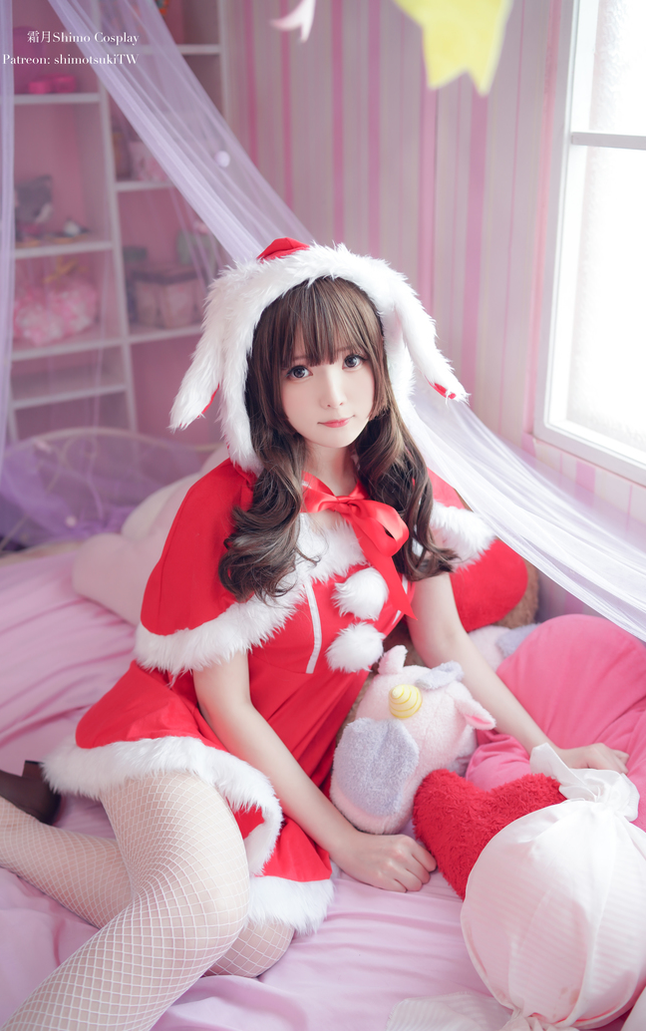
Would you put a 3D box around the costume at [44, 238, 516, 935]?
[{"bbox_3d":[-0.058,0.057,1.291,0.570,0.760,0.460,-8,25,-14],"label":"costume"}]

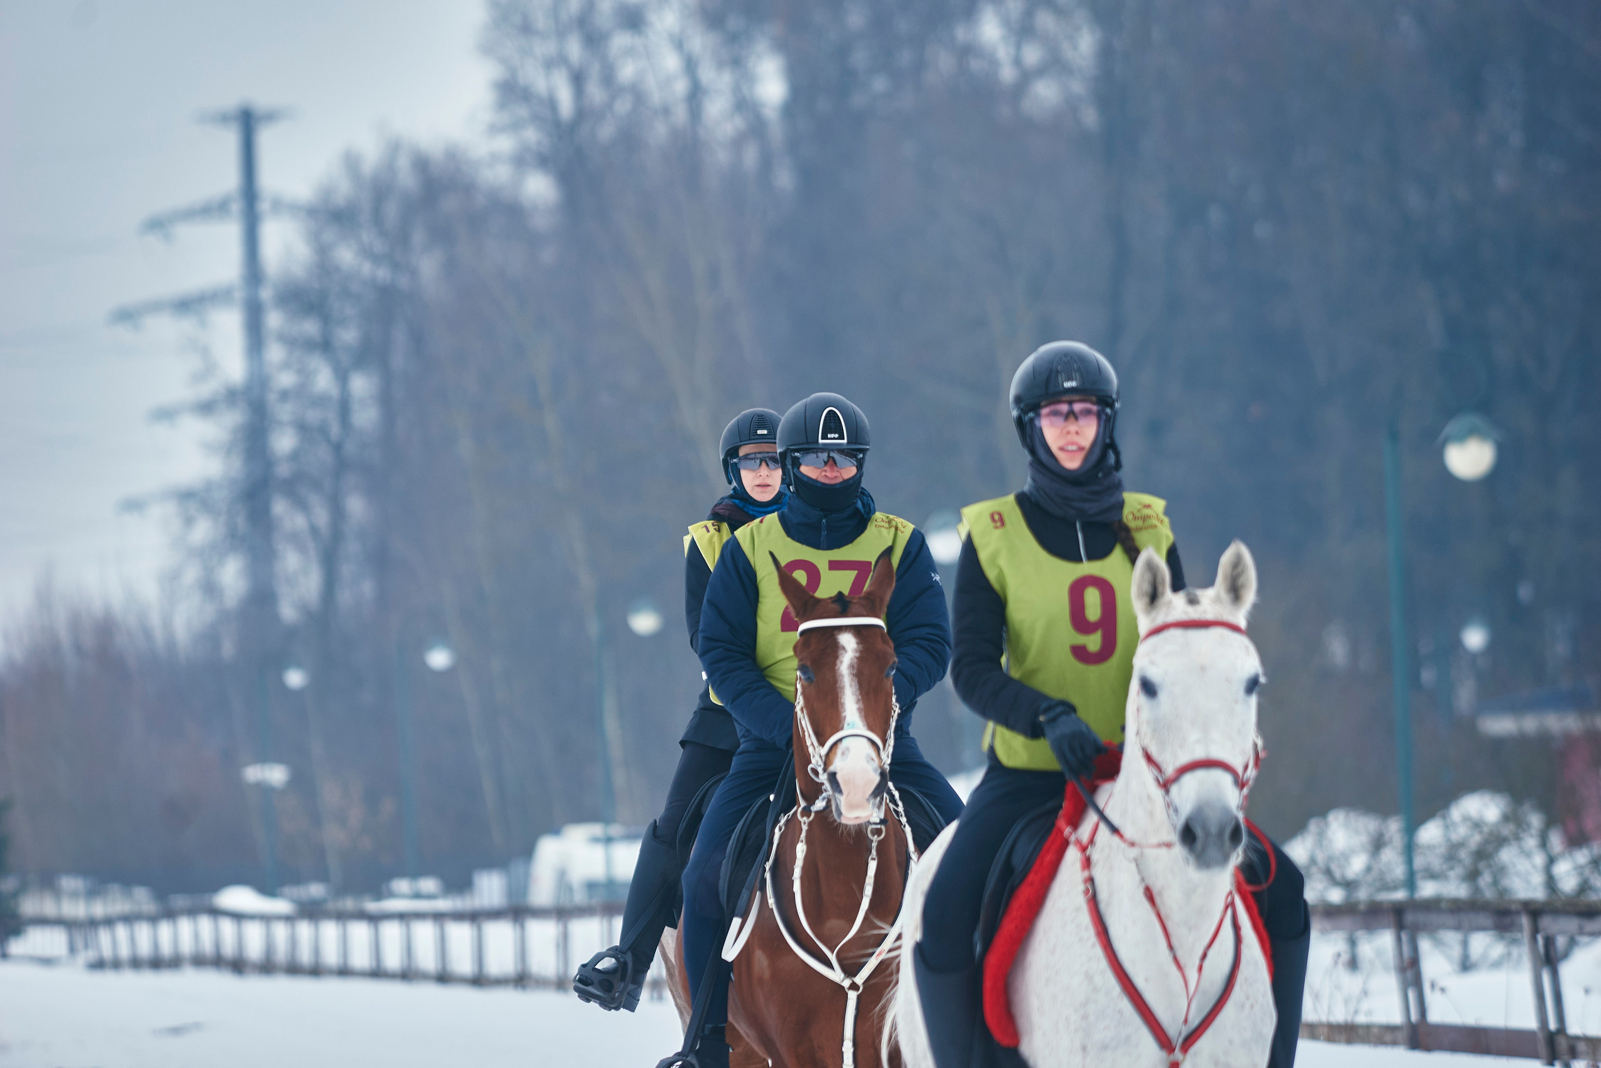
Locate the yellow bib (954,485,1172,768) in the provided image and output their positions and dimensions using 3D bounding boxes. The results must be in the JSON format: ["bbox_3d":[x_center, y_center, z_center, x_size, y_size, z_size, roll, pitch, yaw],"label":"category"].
[{"bbox_3d":[0.537,0.194,17.800,0.410,0.560,0.270,-2,-2,-13],"label":"yellow bib"}]

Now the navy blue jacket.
[{"bbox_3d":[0.057,0.203,20.800,0.590,0.610,0.460,-2,-2,-3],"label":"navy blue jacket"}]

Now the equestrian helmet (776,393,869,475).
[{"bbox_3d":[0.057,-0.230,20.600,0.215,0.195,0.285,-2,-2,-9],"label":"equestrian helmet"}]

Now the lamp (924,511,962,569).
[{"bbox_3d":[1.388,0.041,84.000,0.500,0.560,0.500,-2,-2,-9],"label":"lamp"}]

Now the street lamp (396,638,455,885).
[{"bbox_3d":[-6.109,4.162,147.000,0.980,5.000,0.450,-2,-2,3],"label":"street lamp"}]

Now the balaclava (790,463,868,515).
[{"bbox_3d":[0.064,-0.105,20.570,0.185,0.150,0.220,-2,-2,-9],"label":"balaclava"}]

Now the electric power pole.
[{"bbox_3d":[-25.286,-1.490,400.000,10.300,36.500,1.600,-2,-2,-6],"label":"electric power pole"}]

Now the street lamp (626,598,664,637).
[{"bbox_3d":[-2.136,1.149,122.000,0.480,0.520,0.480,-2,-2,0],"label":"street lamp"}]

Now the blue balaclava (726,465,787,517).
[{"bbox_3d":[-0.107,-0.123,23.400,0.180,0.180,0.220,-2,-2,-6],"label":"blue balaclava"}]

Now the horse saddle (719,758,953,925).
[{"bbox_3d":[0.083,0.715,20.800,0.540,0.430,0.550,-2,-2,-5],"label":"horse saddle"}]

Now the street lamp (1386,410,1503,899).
[{"bbox_3d":[4.933,1.153,67.000,0.910,4.200,0.530,-2,-2,-9],"label":"street lamp"}]

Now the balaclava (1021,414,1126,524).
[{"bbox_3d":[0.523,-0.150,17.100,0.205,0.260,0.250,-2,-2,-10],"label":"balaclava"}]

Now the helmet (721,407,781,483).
[{"bbox_3d":[-0.103,-0.228,23.300,0.216,0.195,0.275,-2,-2,-7],"label":"helmet"}]

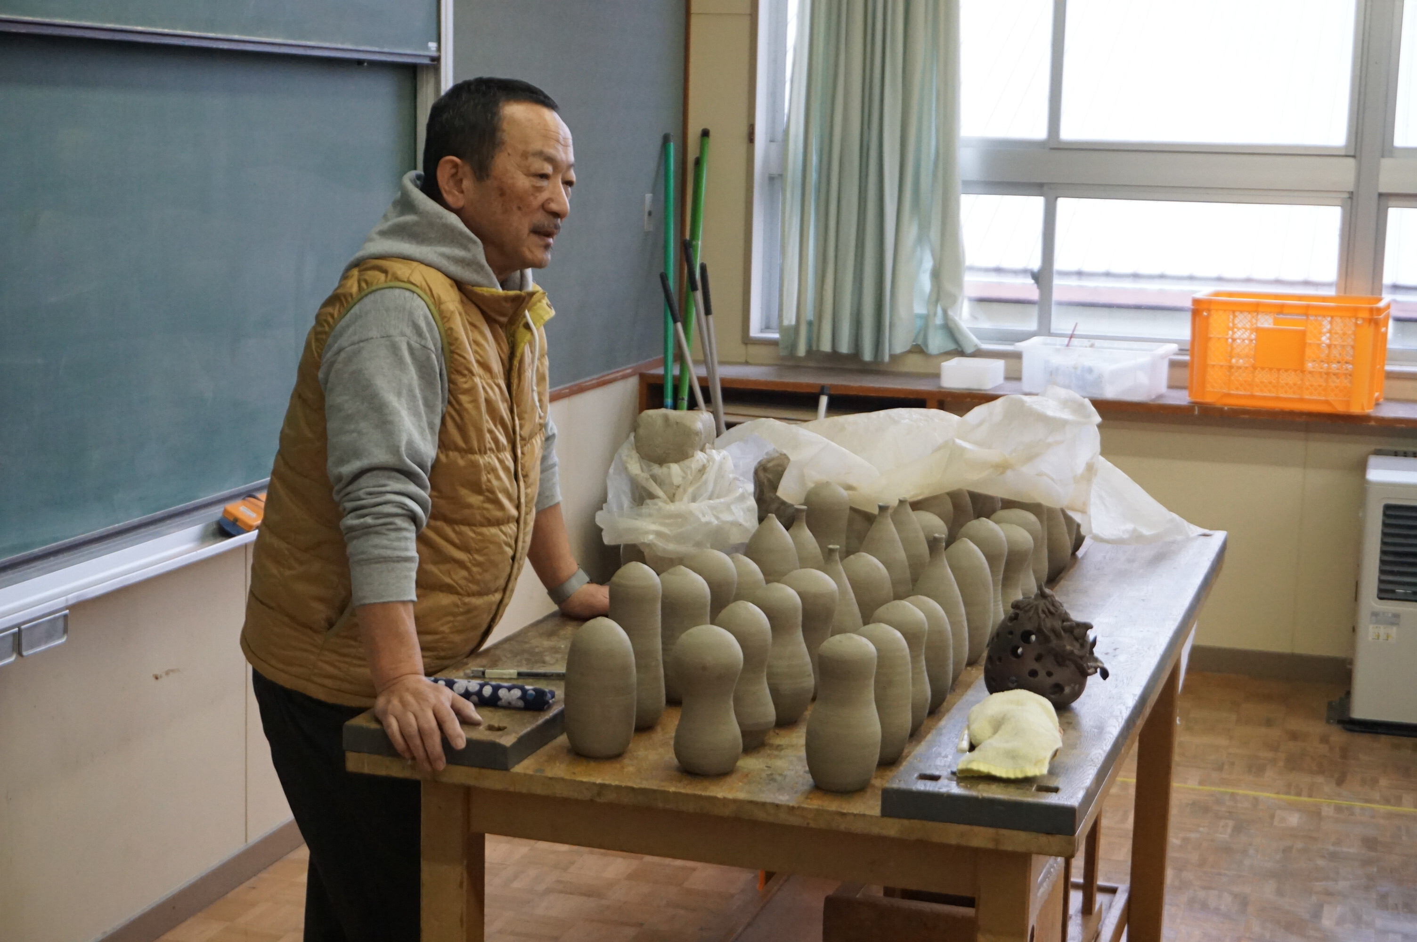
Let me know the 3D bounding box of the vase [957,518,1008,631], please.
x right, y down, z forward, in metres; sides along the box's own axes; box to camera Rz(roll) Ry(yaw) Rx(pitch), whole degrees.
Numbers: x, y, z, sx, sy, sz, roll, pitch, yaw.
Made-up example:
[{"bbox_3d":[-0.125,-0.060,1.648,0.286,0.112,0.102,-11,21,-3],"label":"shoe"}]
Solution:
[{"bbox_3d":[0.417,0.167,3.307,0.088,0.193,0.088,4,10,18],"label":"vase"}]

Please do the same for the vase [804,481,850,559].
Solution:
[{"bbox_3d":[0.190,0.118,3.512,0.083,0.205,0.083,4,9,18],"label":"vase"}]

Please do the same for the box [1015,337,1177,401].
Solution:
[{"bbox_3d":[1.095,-0.288,6.117,0.404,0.130,0.254,4,10,20],"label":"box"}]

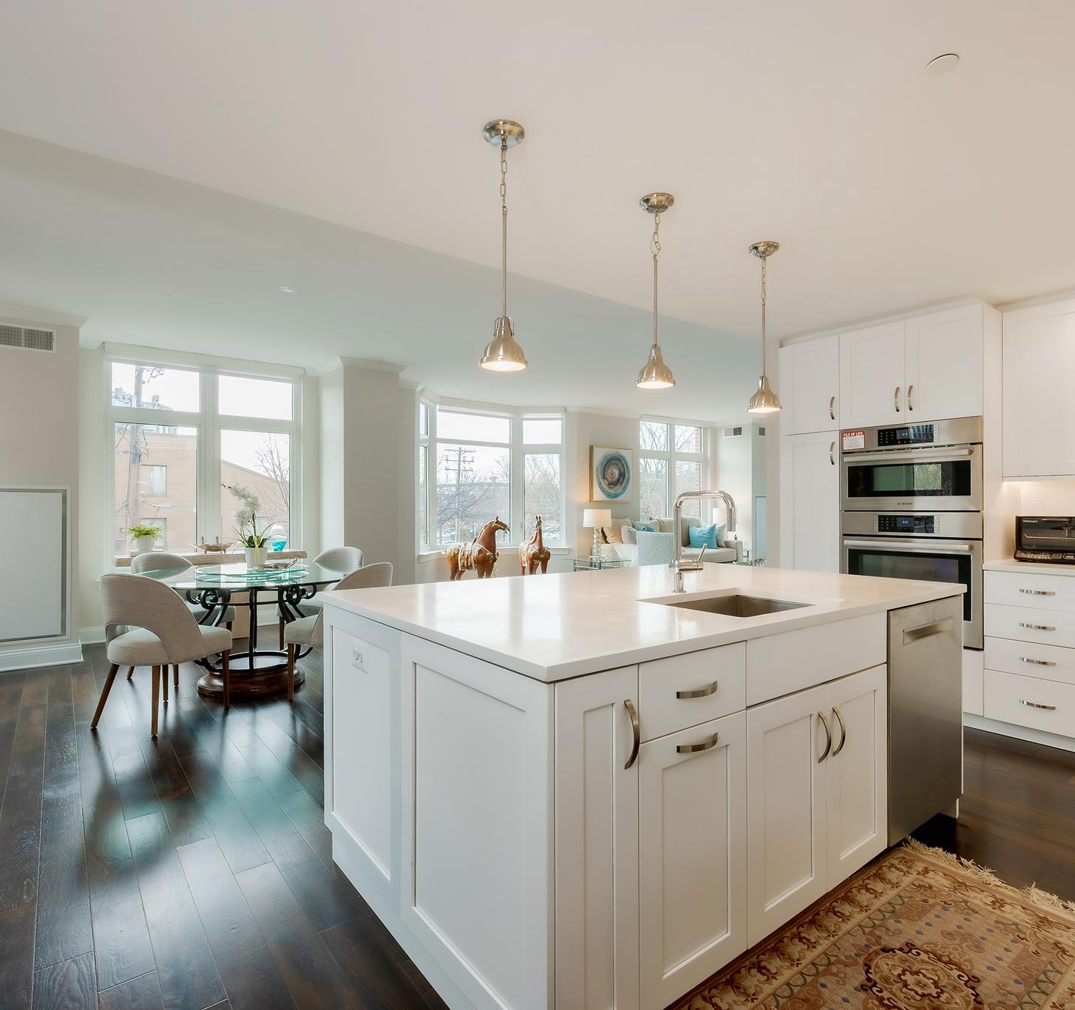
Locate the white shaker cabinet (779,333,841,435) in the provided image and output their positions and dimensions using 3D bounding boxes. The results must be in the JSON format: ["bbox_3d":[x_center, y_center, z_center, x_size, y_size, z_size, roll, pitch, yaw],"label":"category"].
[{"bbox_3d":[2.024,-0.778,4.080,0.600,0.603,0.406,0,0,-39],"label":"white shaker cabinet"}]

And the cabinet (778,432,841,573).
[{"bbox_3d":[2.024,0.326,4.080,0.600,1.605,0.406,0,0,-39],"label":"cabinet"}]

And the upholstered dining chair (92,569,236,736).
[{"bbox_3d":[-2.163,0.807,3.397,0.510,0.855,0.530,0,0,20],"label":"upholstered dining chair"}]

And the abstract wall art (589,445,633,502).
[{"bbox_3d":[1.165,-0.469,9.170,0.850,0.860,0.060,0,0,-36],"label":"abstract wall art"}]

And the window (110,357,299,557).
[{"bbox_3d":[-3.230,-0.394,5.839,1.636,1.870,0.120,0,0,-36],"label":"window"}]

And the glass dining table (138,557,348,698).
[{"bbox_3d":[-1.950,0.859,4.120,1.470,0.760,1.470,0,0,-39],"label":"glass dining table"}]

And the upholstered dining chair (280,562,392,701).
[{"bbox_3d":[-1.280,0.809,3.870,0.580,0.860,0.540,0,0,18],"label":"upholstered dining chair"}]

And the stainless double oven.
[{"bbox_3d":[2.356,0.151,3.611,0.580,1.248,0.742,0,0,-39],"label":"stainless double oven"}]

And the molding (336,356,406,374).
[{"bbox_3d":[-1.711,-1.439,6.154,0.728,0.090,0.080,0,0,-36],"label":"molding"}]

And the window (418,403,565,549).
[{"bbox_3d":[-0.651,-0.390,8.251,2.350,1.900,0.420,0,0,-37],"label":"window"}]

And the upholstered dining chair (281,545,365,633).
[{"bbox_3d":[-1.730,0.807,4.730,0.510,0.855,0.530,0,0,20],"label":"upholstered dining chair"}]

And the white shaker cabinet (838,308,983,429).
[{"bbox_3d":[2.402,-0.779,3.645,0.610,0.606,0.741,0,0,-39],"label":"white shaker cabinet"}]

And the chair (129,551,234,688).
[{"bbox_3d":[-2.585,0.807,4.255,0.530,0.855,0.510,0,0,18],"label":"chair"}]

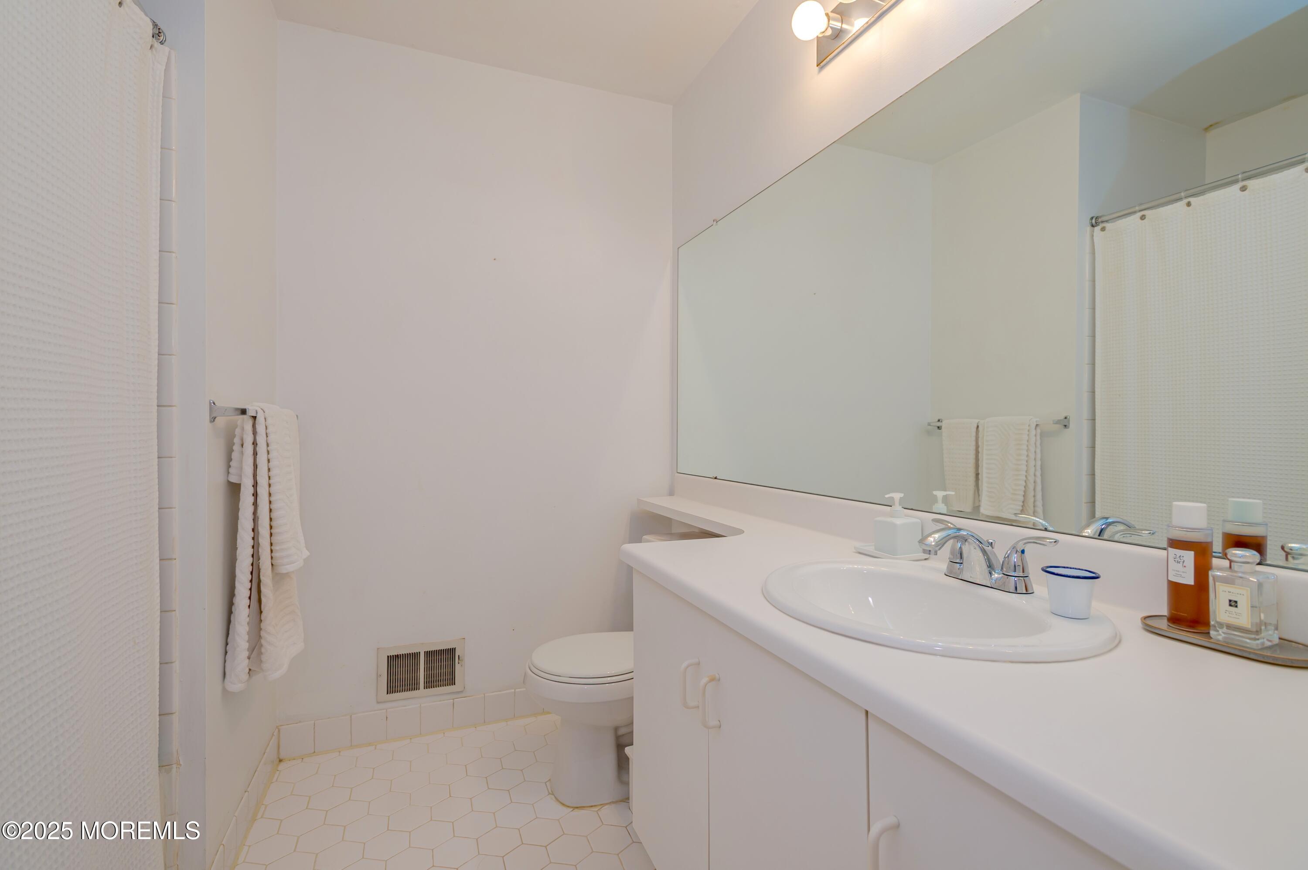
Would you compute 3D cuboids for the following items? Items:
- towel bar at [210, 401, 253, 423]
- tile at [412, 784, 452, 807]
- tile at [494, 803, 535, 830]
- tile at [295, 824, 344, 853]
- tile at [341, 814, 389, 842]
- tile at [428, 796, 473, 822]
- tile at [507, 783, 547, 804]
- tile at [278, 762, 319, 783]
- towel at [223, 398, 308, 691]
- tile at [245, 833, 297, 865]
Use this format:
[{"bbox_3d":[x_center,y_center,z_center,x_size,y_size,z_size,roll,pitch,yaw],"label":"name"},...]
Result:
[{"bbox_3d":[-1.048,-0.053,1.656,0.072,0.050,0.642,0,0,-21],"label":"towel bar"},{"bbox_3d":[-0.670,1.081,1.846,0.108,0.008,0.125,0,1,-21],"label":"tile"},{"bbox_3d":[-0.382,1.060,1.710,0.107,0.009,0.124,0,0,-21],"label":"tile"},{"bbox_3d":[-0.874,1.063,1.620,0.107,0.009,0.124,0,0,-21],"label":"tile"},{"bbox_3d":[-0.772,1.062,1.660,0.107,0.009,0.124,0,0,-21],"label":"tile"},{"bbox_3d":[-0.584,1.082,1.776,0.108,0.008,0.125,0,1,-21],"label":"tile"},{"bbox_3d":[-0.372,1.070,1.840,0.125,0.008,0.108,0,1,9],"label":"tile"},{"bbox_3d":[-1.112,1.062,1.933,0.107,0.009,0.124,0,0,-21],"label":"tile"},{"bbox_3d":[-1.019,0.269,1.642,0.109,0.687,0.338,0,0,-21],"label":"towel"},{"bbox_3d":[-0.975,1.064,1.581,0.107,0.009,0.124,0,0,-21],"label":"tile"}]

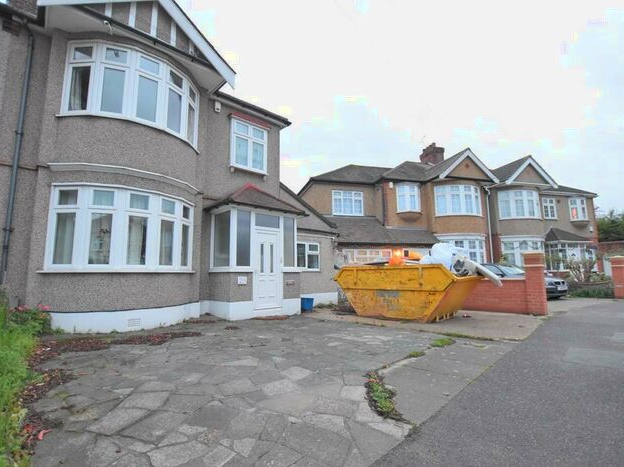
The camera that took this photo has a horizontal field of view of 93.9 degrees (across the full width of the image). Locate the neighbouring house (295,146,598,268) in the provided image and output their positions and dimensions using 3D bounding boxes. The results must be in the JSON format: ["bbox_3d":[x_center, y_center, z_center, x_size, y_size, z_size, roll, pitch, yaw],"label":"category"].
[{"bbox_3d":[8.119,-1.084,19.159,17.988,9.200,8.800,1,-8,-14],"label":"neighbouring house"}]

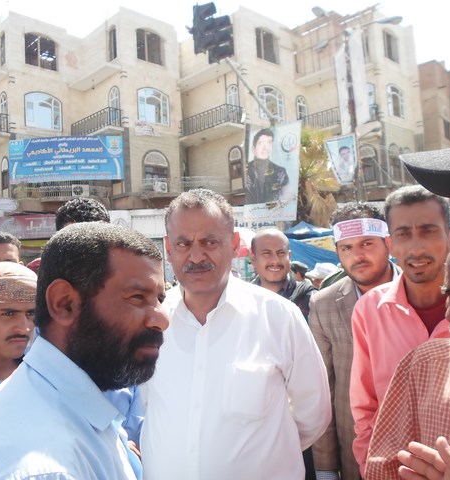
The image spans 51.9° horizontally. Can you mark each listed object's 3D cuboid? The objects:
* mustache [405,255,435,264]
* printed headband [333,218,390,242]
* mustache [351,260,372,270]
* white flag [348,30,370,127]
[{"bbox_3d":[0.495,0.049,1.170,0.070,0.023,0.027,-9,-4,22],"label":"mustache"},{"bbox_3d":[0.434,-0.024,1.470,0.170,0.058,0.190,-13,-5,32],"label":"printed headband"},{"bbox_3d":[0.413,0.078,1.400,0.064,0.022,0.027,-14,-5,31],"label":"mustache"},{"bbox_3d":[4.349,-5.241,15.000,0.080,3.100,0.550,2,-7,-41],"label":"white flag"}]

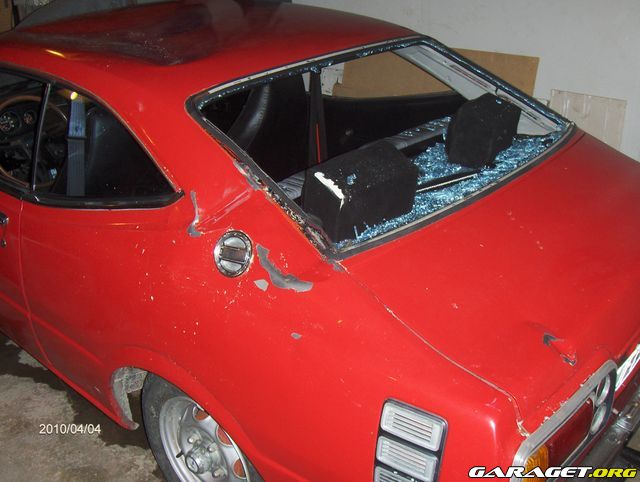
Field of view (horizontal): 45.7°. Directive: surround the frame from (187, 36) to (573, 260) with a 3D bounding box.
[{"bbox_3d":[0.249,-0.360,2.146,0.620,0.100,1.220,41,42,22],"label":"frame"}]

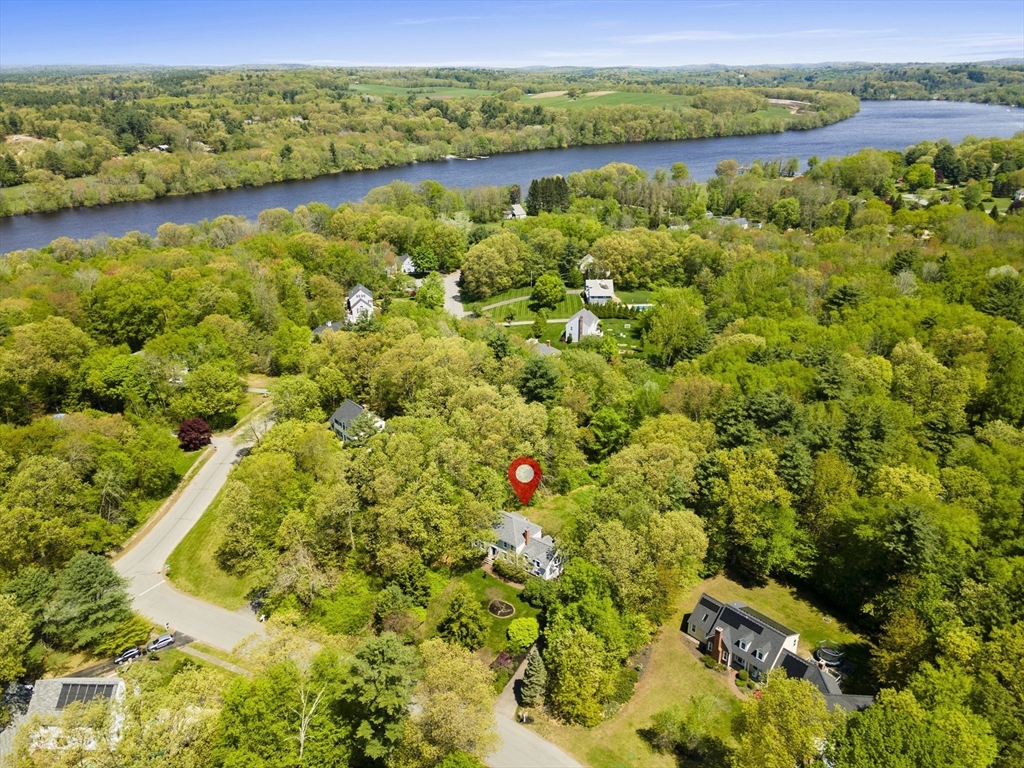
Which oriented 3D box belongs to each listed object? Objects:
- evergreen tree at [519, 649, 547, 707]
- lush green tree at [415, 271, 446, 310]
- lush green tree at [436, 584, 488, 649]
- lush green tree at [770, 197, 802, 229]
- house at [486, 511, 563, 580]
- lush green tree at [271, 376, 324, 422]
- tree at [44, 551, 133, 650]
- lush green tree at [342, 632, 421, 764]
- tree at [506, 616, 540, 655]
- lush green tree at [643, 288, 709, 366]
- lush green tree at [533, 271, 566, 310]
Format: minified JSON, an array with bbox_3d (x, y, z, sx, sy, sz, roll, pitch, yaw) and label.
[{"bbox_3d":[3.340,45.680,110.380,4.660,11.100,4.660,0,24,0],"label":"evergreen tree"},{"bbox_3d":[-32.543,-36.607,283.677,13.620,16.580,13.620,-3,24,-6],"label":"lush green tree"},{"bbox_3d":[-8.960,41.372,127.947,10.780,11.770,10.780,-2,24,-5],"label":"lush green tree"},{"bbox_3d":[161.221,-99.561,419.284,18.510,20.460,18.510,9,26,19],"label":"lush green tree"},{"bbox_3d":[1.890,31.700,144.840,18.200,8.300,9.300,20,31,38],"label":"house"},{"bbox_3d":[-59.680,4.860,197.790,14.400,13.810,14.400,0,24,0],"label":"lush green tree"},{"bbox_3d":[-75.607,38.655,126.538,15.000,17.880,15.000,-17,29,-33],"label":"tree"},{"bbox_3d":[-17.810,44.210,97.370,10.370,24.460,10.370,0,24,0],"label":"lush green tree"},{"bbox_3d":[2.055,45.017,127.064,5.610,5.840,5.610,0,24,1],"label":"tree"},{"bbox_3d":[53.070,-18.090,230.980,20.870,25.420,20.870,0,24,0],"label":"lush green tree"},{"bbox_3d":[14.842,-35.917,281.487,13.190,17.120,13.190,1,24,3],"label":"lush green tree"}]

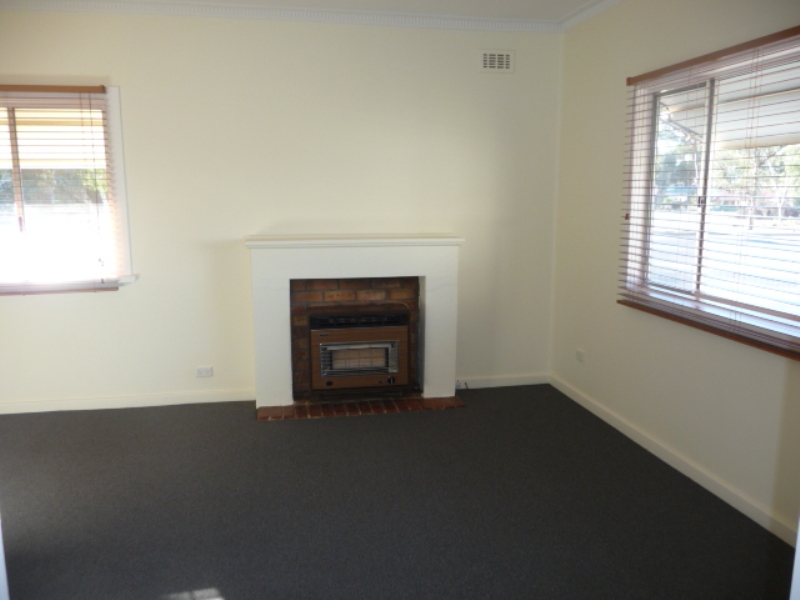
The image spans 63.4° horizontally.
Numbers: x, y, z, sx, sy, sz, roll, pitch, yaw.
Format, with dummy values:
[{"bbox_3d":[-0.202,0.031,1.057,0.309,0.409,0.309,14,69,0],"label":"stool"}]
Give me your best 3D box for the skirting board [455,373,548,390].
[{"bbox_3d":[0.798,0.643,5.153,0.838,0.085,0.018,-2,10,-11],"label":"skirting board"}]

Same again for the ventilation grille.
[{"bbox_3d":[0.714,-1.745,4.741,0.263,0.157,0.015,-2,10,-11],"label":"ventilation grille"}]

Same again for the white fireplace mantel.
[{"bbox_3d":[-0.312,0.146,4.724,1.540,1.207,0.252,-2,10,-11],"label":"white fireplace mantel"}]

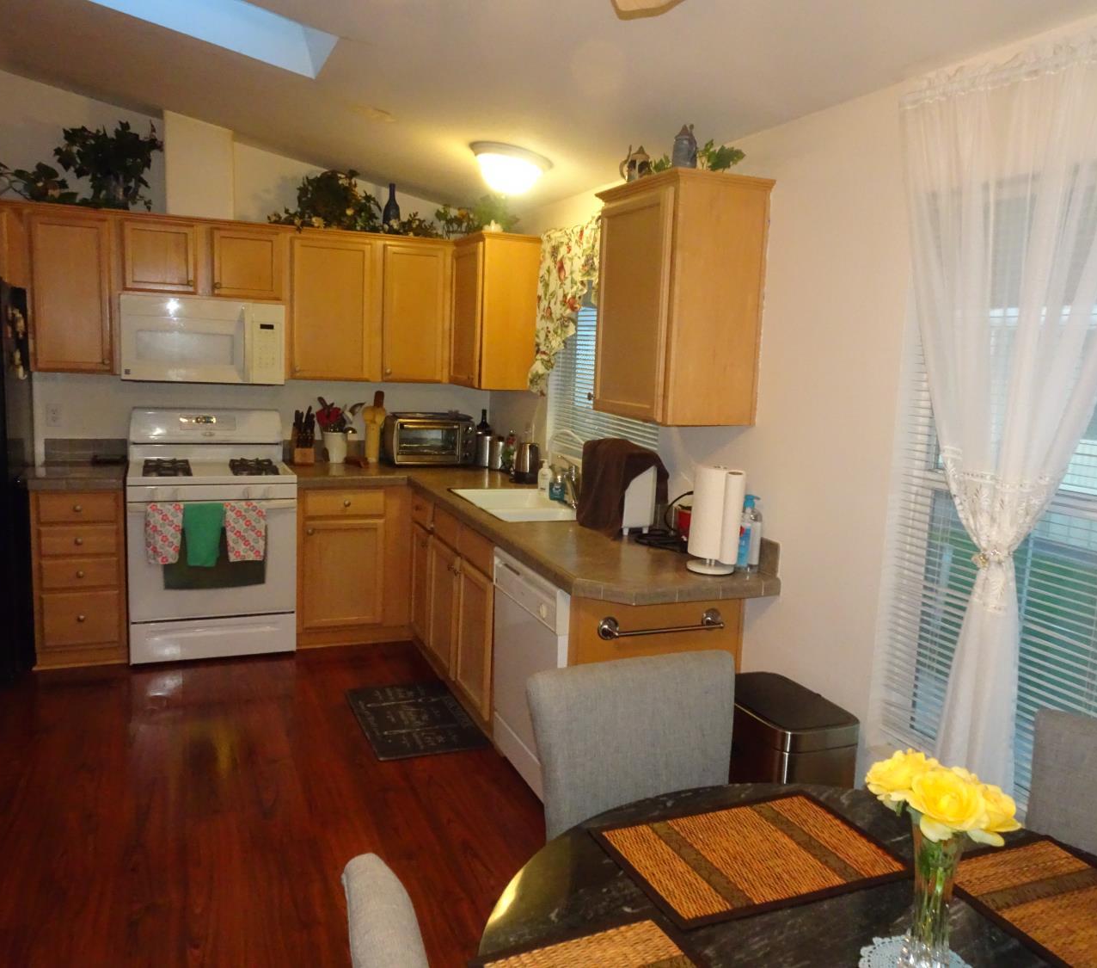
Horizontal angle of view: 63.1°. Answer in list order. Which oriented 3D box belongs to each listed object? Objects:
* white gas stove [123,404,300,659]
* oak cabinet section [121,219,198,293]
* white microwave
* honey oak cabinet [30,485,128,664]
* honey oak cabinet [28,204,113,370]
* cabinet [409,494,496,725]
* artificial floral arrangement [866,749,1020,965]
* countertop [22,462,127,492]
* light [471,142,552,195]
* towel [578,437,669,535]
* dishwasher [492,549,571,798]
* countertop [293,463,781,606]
[{"bbox_3d":[-1.729,0.228,4.582,0.761,1.185,0.690,-1,10,-23],"label":"white gas stove"},{"bbox_3d":[-1.977,-1.141,4.561,0.340,0.344,0.320,-1,10,-22],"label":"oak cabinet section"},{"bbox_3d":[-1.760,-0.729,4.577,0.761,0.402,0.395,-1,10,-23],"label":"white microwave"},{"bbox_3d":[-2.314,0.403,4.479,0.409,0.855,0.636,-1,9,-22],"label":"honey oak cabinet"},{"bbox_3d":[-2.284,-0.920,4.358,0.380,0.755,0.335,-1,10,-23],"label":"honey oak cabinet"},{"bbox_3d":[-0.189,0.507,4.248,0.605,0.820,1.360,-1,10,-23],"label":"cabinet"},{"bbox_3d":[0.543,0.534,1.249,0.217,0.298,0.172,7,10,26],"label":"artificial floral arrangement"},{"bbox_3d":[-2.302,-0.042,4.404,0.429,0.050,0.643,-1,9,-22],"label":"countertop"},{"bbox_3d":[-0.175,-1.323,3.819,0.370,0.140,0.370,10,5,-24],"label":"light"},{"bbox_3d":[0.281,0.003,3.535,0.232,0.338,0.379,-1,9,-22],"label":"towel"},{"bbox_3d":[0.173,0.694,3.317,0.611,0.846,0.616,-1,9,-22],"label":"dishwasher"},{"bbox_3d":[-0.384,0.110,3.920,1.220,0.056,2.905,-1,10,-23],"label":"countertop"}]

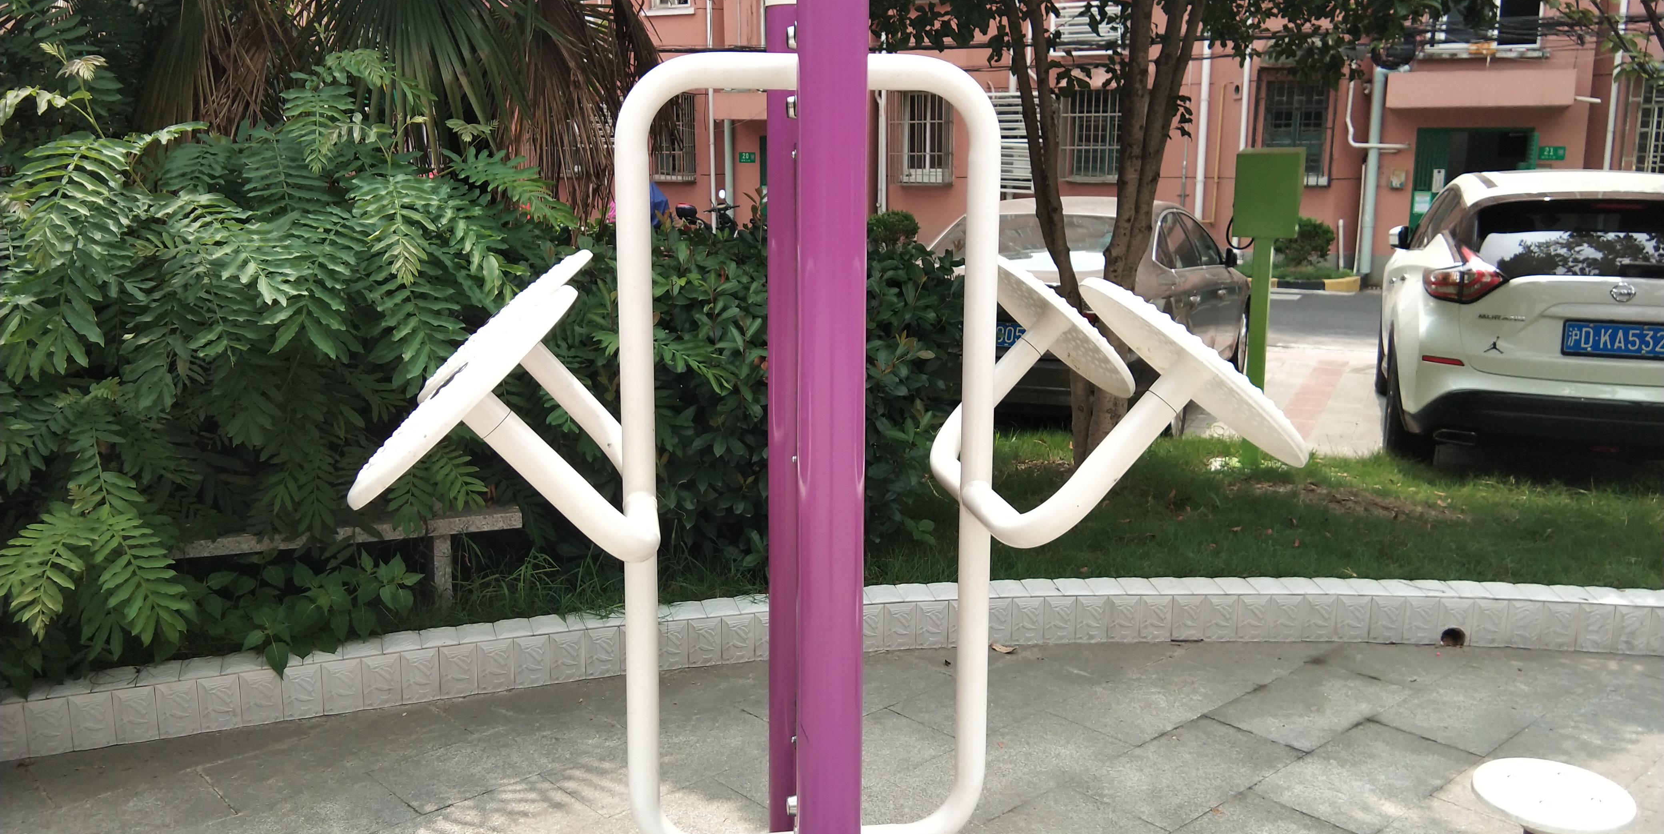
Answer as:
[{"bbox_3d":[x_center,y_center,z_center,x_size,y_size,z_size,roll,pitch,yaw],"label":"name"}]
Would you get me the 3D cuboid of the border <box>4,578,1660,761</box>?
[{"bbox_3d":[0.155,0.666,4.414,4.850,0.150,0.600,-2,11,-9],"label":"border"}]

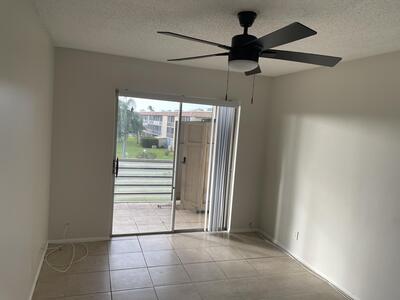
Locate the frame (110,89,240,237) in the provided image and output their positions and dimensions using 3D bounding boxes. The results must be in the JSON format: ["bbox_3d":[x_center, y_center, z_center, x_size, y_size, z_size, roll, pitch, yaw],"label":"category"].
[{"bbox_3d":[-0.310,0.256,4.335,1.780,1.980,0.110,2,6,-19],"label":"frame"}]

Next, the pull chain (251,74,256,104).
[{"bbox_3d":[0.395,-0.459,2.195,0.015,0.250,0.015,2,6,-19],"label":"pull chain"}]

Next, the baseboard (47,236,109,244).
[{"bbox_3d":[-1.573,1.182,3.960,0.740,0.055,0.017,2,6,-19],"label":"baseboard"}]

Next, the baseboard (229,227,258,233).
[{"bbox_3d":[0.714,1.276,4.752,0.490,0.055,0.017,2,6,-19],"label":"baseboard"}]

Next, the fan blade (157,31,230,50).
[{"bbox_3d":[-0.002,-0.682,1.888,0.525,0.022,0.131,0,19,-38],"label":"fan blade"}]

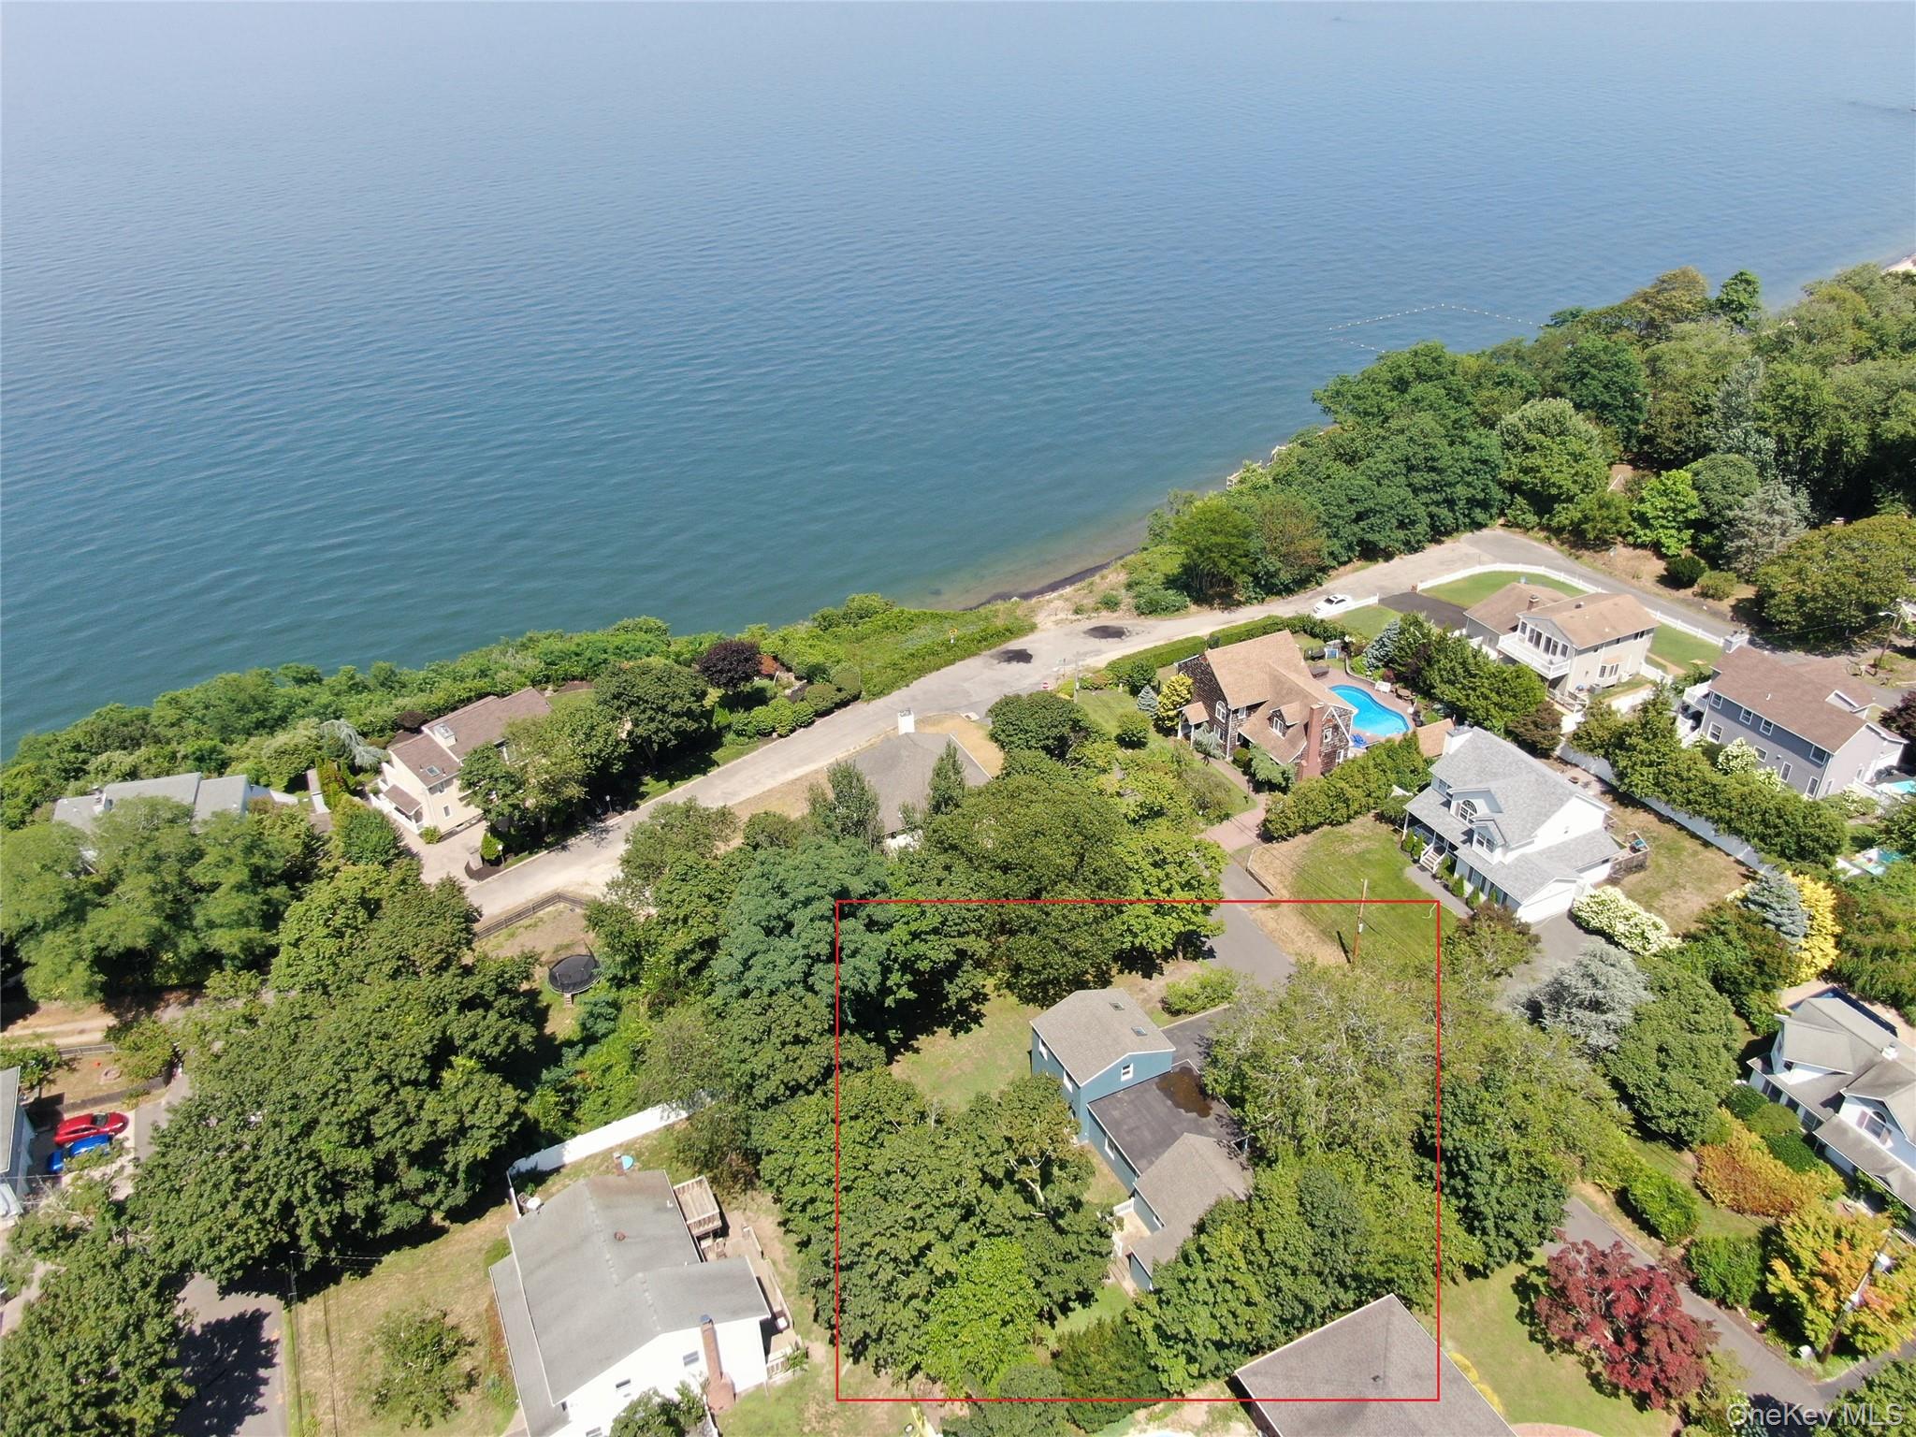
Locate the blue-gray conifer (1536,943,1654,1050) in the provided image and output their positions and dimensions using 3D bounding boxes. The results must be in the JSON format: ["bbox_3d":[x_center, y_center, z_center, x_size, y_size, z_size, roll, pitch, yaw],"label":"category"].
[{"bbox_3d":[46.530,20.220,101.480,7.800,7.300,7.800,-1,32,1],"label":"blue-gray conifer"}]

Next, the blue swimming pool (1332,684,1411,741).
[{"bbox_3d":[42.390,-0.850,142.920,6.000,0.500,10.800,-3,30,-3],"label":"blue swimming pool"}]

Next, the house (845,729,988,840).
[{"bbox_3d":[-3.770,6.010,127.510,13.150,5.900,12.640,-14,34,-20],"label":"house"}]

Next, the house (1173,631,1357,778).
[{"bbox_3d":[30.210,-1.660,135.450,12.330,9.400,18.290,-14,34,-20],"label":"house"}]

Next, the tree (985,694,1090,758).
[{"bbox_3d":[7.770,1.850,132.090,9.950,7.760,9.950,-1,32,1],"label":"tree"}]

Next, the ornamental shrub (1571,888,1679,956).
[{"bbox_3d":[53.050,15.970,110.580,3.600,2.200,8.100,-21,35,-30],"label":"ornamental shrub"}]

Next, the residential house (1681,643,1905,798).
[{"bbox_3d":[78.710,-0.190,130.250,10.300,8.800,16.000,-13,32,-19],"label":"residential house"}]

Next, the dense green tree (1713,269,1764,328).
[{"bbox_3d":[132.192,-70.036,234.996,8.000,12.000,8.000,-1,31,0],"label":"dense green tree"}]

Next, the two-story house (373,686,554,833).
[{"bbox_3d":[-46.267,3.103,131.931,10.000,7.500,15.400,25,40,36],"label":"two-story house"}]

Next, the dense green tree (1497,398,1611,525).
[{"bbox_3d":[76.690,-32.570,178.310,12.500,15.500,12.500,-1,30,0],"label":"dense green tree"}]

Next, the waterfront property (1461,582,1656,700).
[{"bbox_3d":[64.330,-10.160,149.470,14.280,7.900,15.620,-14,34,-20],"label":"waterfront property"}]

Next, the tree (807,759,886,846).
[{"bbox_3d":[-9.570,7.950,120.920,6.500,9.740,6.500,-1,32,1],"label":"tree"}]

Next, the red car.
[{"bbox_3d":[-63.450,29.860,101.240,4.500,1.360,1.830,-9,31,-12],"label":"red car"}]

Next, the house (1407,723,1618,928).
[{"bbox_3d":[48.130,8.440,118.870,13.870,9.000,16.340,-14,34,-19],"label":"house"}]

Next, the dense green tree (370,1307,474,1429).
[{"bbox_3d":[-29.789,36.288,77.026,5.700,5.400,5.700,-1,31,0],"label":"dense green tree"}]

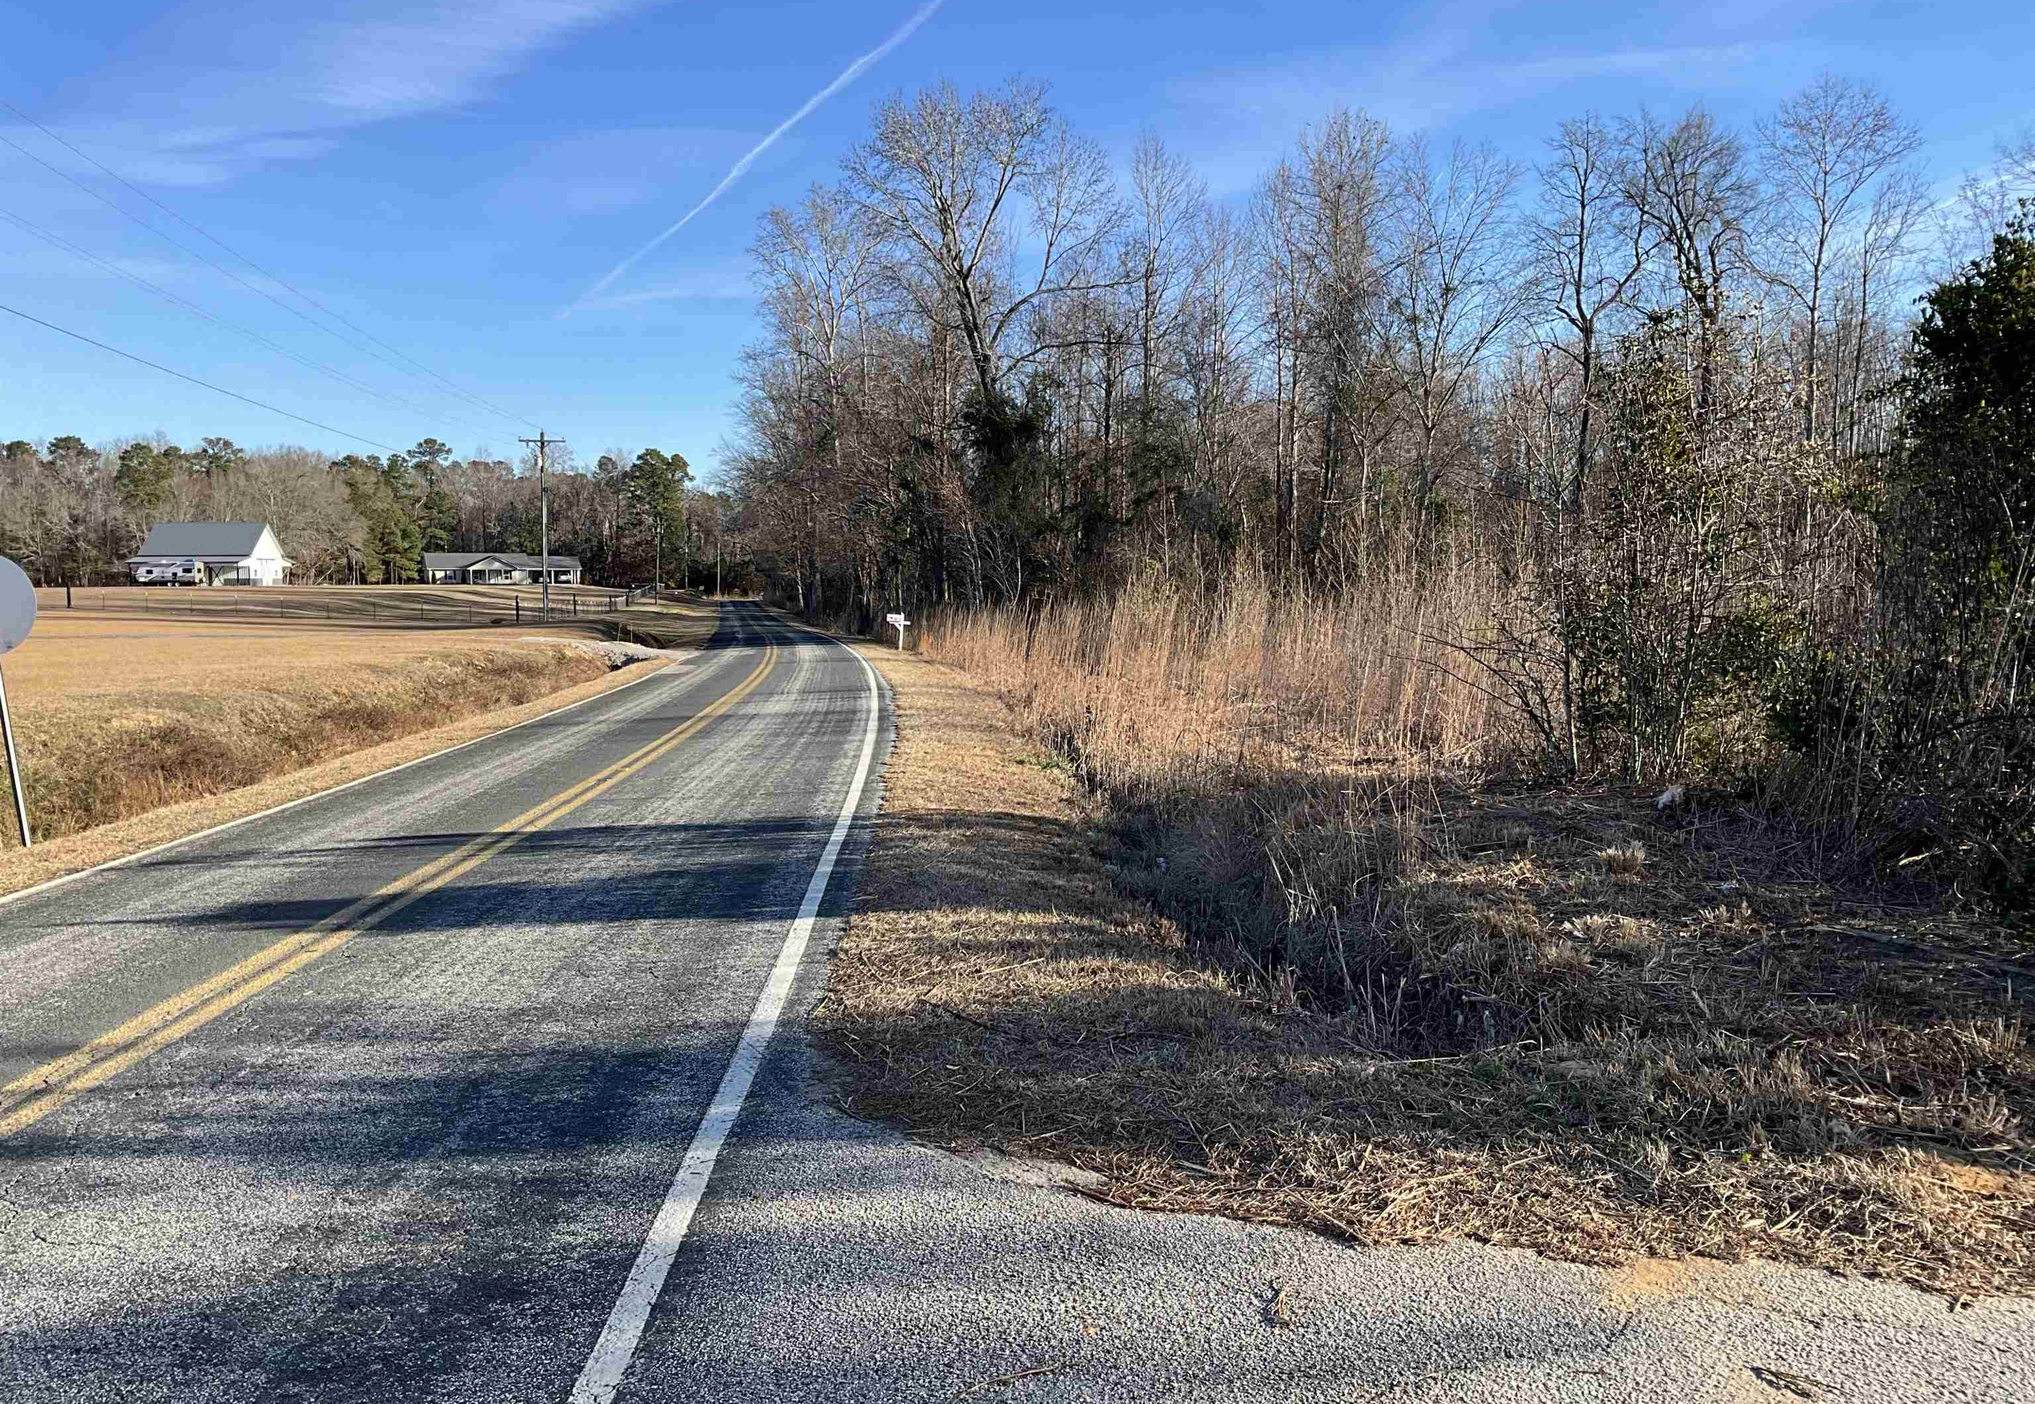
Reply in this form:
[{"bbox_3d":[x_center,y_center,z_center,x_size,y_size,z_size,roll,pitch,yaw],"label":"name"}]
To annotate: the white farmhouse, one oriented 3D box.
[{"bbox_3d":[-98.950,-18.105,209.768,13.300,7.900,16.000,0,4,0],"label":"white farmhouse"}]

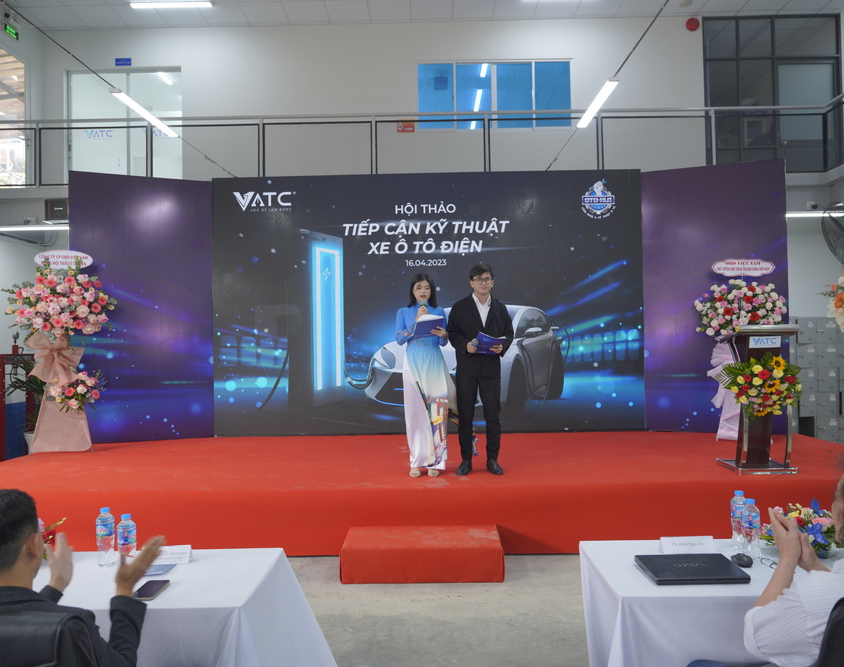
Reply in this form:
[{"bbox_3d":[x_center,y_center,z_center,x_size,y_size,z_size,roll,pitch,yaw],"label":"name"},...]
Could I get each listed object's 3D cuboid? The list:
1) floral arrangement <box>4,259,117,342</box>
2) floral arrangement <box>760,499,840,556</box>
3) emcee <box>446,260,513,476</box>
[{"bbox_3d":[-3.660,-0.334,6.750,1.050,0.820,0.550,-1,-1,-9],"label":"floral arrangement"},{"bbox_3d":[1.459,0.733,2.530,0.360,0.225,0.300,-1,-1,1],"label":"floral arrangement"},{"bbox_3d":[0.480,0.290,5.526,0.555,1.730,0.460,-1,0,0],"label":"emcee"}]

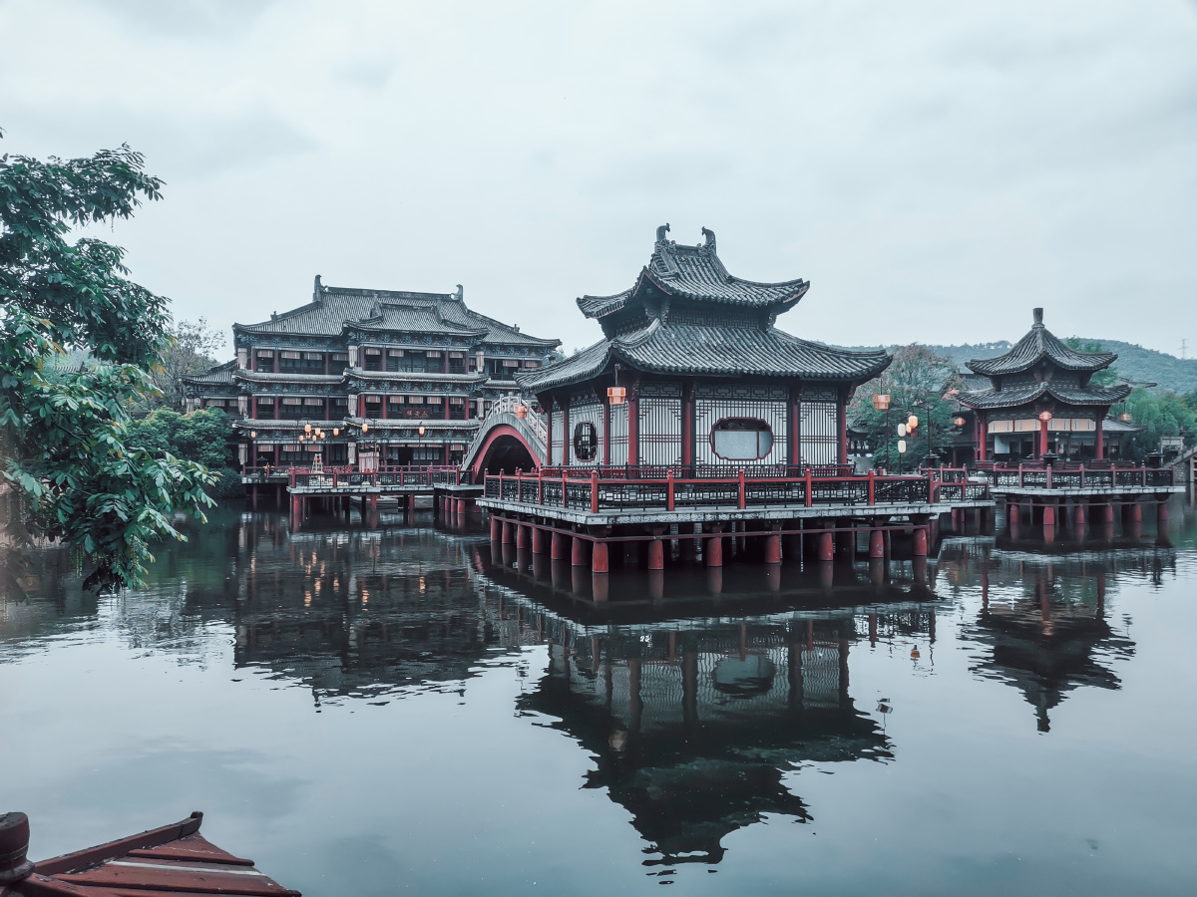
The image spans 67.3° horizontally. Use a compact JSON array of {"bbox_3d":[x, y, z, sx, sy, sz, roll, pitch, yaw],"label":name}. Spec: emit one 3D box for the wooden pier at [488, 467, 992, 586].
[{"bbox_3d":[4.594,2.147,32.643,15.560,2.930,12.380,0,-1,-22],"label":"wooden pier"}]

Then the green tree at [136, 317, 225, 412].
[{"bbox_3d":[-40.832,-5.063,87.884,9.000,15.550,8.500,0,-1,0],"label":"green tree"}]

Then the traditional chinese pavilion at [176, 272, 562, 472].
[{"bbox_3d":[-22.739,-7.175,90.953,34.310,20.280,22.570,0,-1,-22],"label":"traditional chinese pavilion"}]

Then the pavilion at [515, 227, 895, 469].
[{"bbox_3d":[3.159,-2.992,32.318,9.940,9.970,9.940,0,-1,-22],"label":"pavilion"}]

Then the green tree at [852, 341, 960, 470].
[{"bbox_3d":[21.240,-2.432,61.928,8.200,9.650,7.800,0,-1,0],"label":"green tree"}]

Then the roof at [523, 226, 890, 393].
[{"bbox_3d":[3.151,-5.066,32.349,9.940,5.830,9.940,0,-1,-22],"label":"roof"}]

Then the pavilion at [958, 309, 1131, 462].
[{"bbox_3d":[22.653,-2.554,46.156,5.790,9.360,5.800,0,-1,-22],"label":"pavilion"}]

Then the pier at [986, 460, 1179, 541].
[{"bbox_3d":[23.946,2.285,46.758,9.390,2.930,7.260,0,-1,-22],"label":"pier"}]

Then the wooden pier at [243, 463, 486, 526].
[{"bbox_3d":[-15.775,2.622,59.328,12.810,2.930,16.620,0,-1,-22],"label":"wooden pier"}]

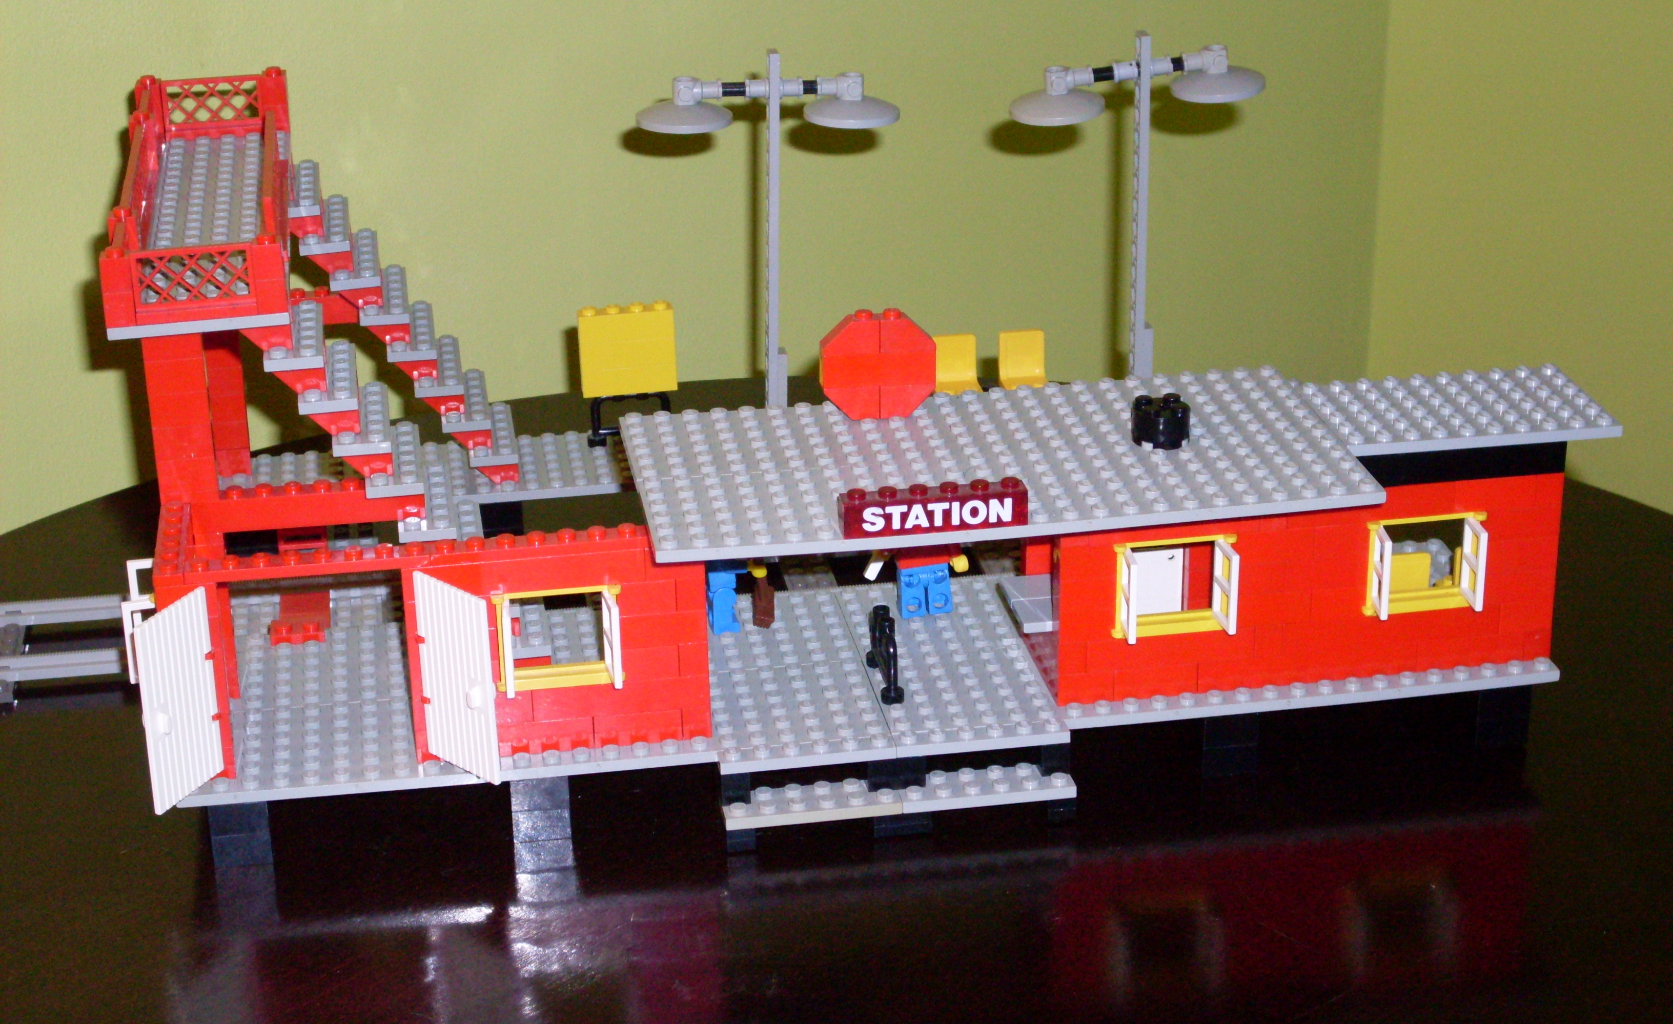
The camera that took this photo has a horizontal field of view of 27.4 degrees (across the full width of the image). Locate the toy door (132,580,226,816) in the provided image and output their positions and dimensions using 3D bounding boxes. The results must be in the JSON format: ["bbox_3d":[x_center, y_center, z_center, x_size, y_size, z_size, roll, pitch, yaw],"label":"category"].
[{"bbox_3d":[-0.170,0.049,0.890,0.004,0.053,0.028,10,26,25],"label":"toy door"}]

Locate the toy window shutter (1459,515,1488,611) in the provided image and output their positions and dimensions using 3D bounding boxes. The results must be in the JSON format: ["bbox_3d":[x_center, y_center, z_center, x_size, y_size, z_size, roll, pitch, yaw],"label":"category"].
[{"bbox_3d":[0.178,0.015,0.954,0.002,0.024,0.013,-5,24,-9],"label":"toy window shutter"}]

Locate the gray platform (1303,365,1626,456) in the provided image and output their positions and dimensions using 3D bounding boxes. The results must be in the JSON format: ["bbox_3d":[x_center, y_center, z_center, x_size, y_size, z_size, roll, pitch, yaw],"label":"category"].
[{"bbox_3d":[0.171,-0.028,0.965,0.086,0.005,0.048,-5,24,-9],"label":"gray platform"}]

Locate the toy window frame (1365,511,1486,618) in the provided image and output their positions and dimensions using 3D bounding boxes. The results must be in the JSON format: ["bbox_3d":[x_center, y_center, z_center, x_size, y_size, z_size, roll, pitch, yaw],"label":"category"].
[{"bbox_3d":[0.164,0.013,0.961,0.034,0.029,0.011,-5,24,-9],"label":"toy window frame"}]

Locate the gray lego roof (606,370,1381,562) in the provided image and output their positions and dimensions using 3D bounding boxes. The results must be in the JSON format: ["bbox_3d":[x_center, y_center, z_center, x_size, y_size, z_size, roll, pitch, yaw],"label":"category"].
[{"bbox_3d":[0.041,-0.014,0.928,0.192,0.005,0.096,-5,24,-9],"label":"gray lego roof"}]

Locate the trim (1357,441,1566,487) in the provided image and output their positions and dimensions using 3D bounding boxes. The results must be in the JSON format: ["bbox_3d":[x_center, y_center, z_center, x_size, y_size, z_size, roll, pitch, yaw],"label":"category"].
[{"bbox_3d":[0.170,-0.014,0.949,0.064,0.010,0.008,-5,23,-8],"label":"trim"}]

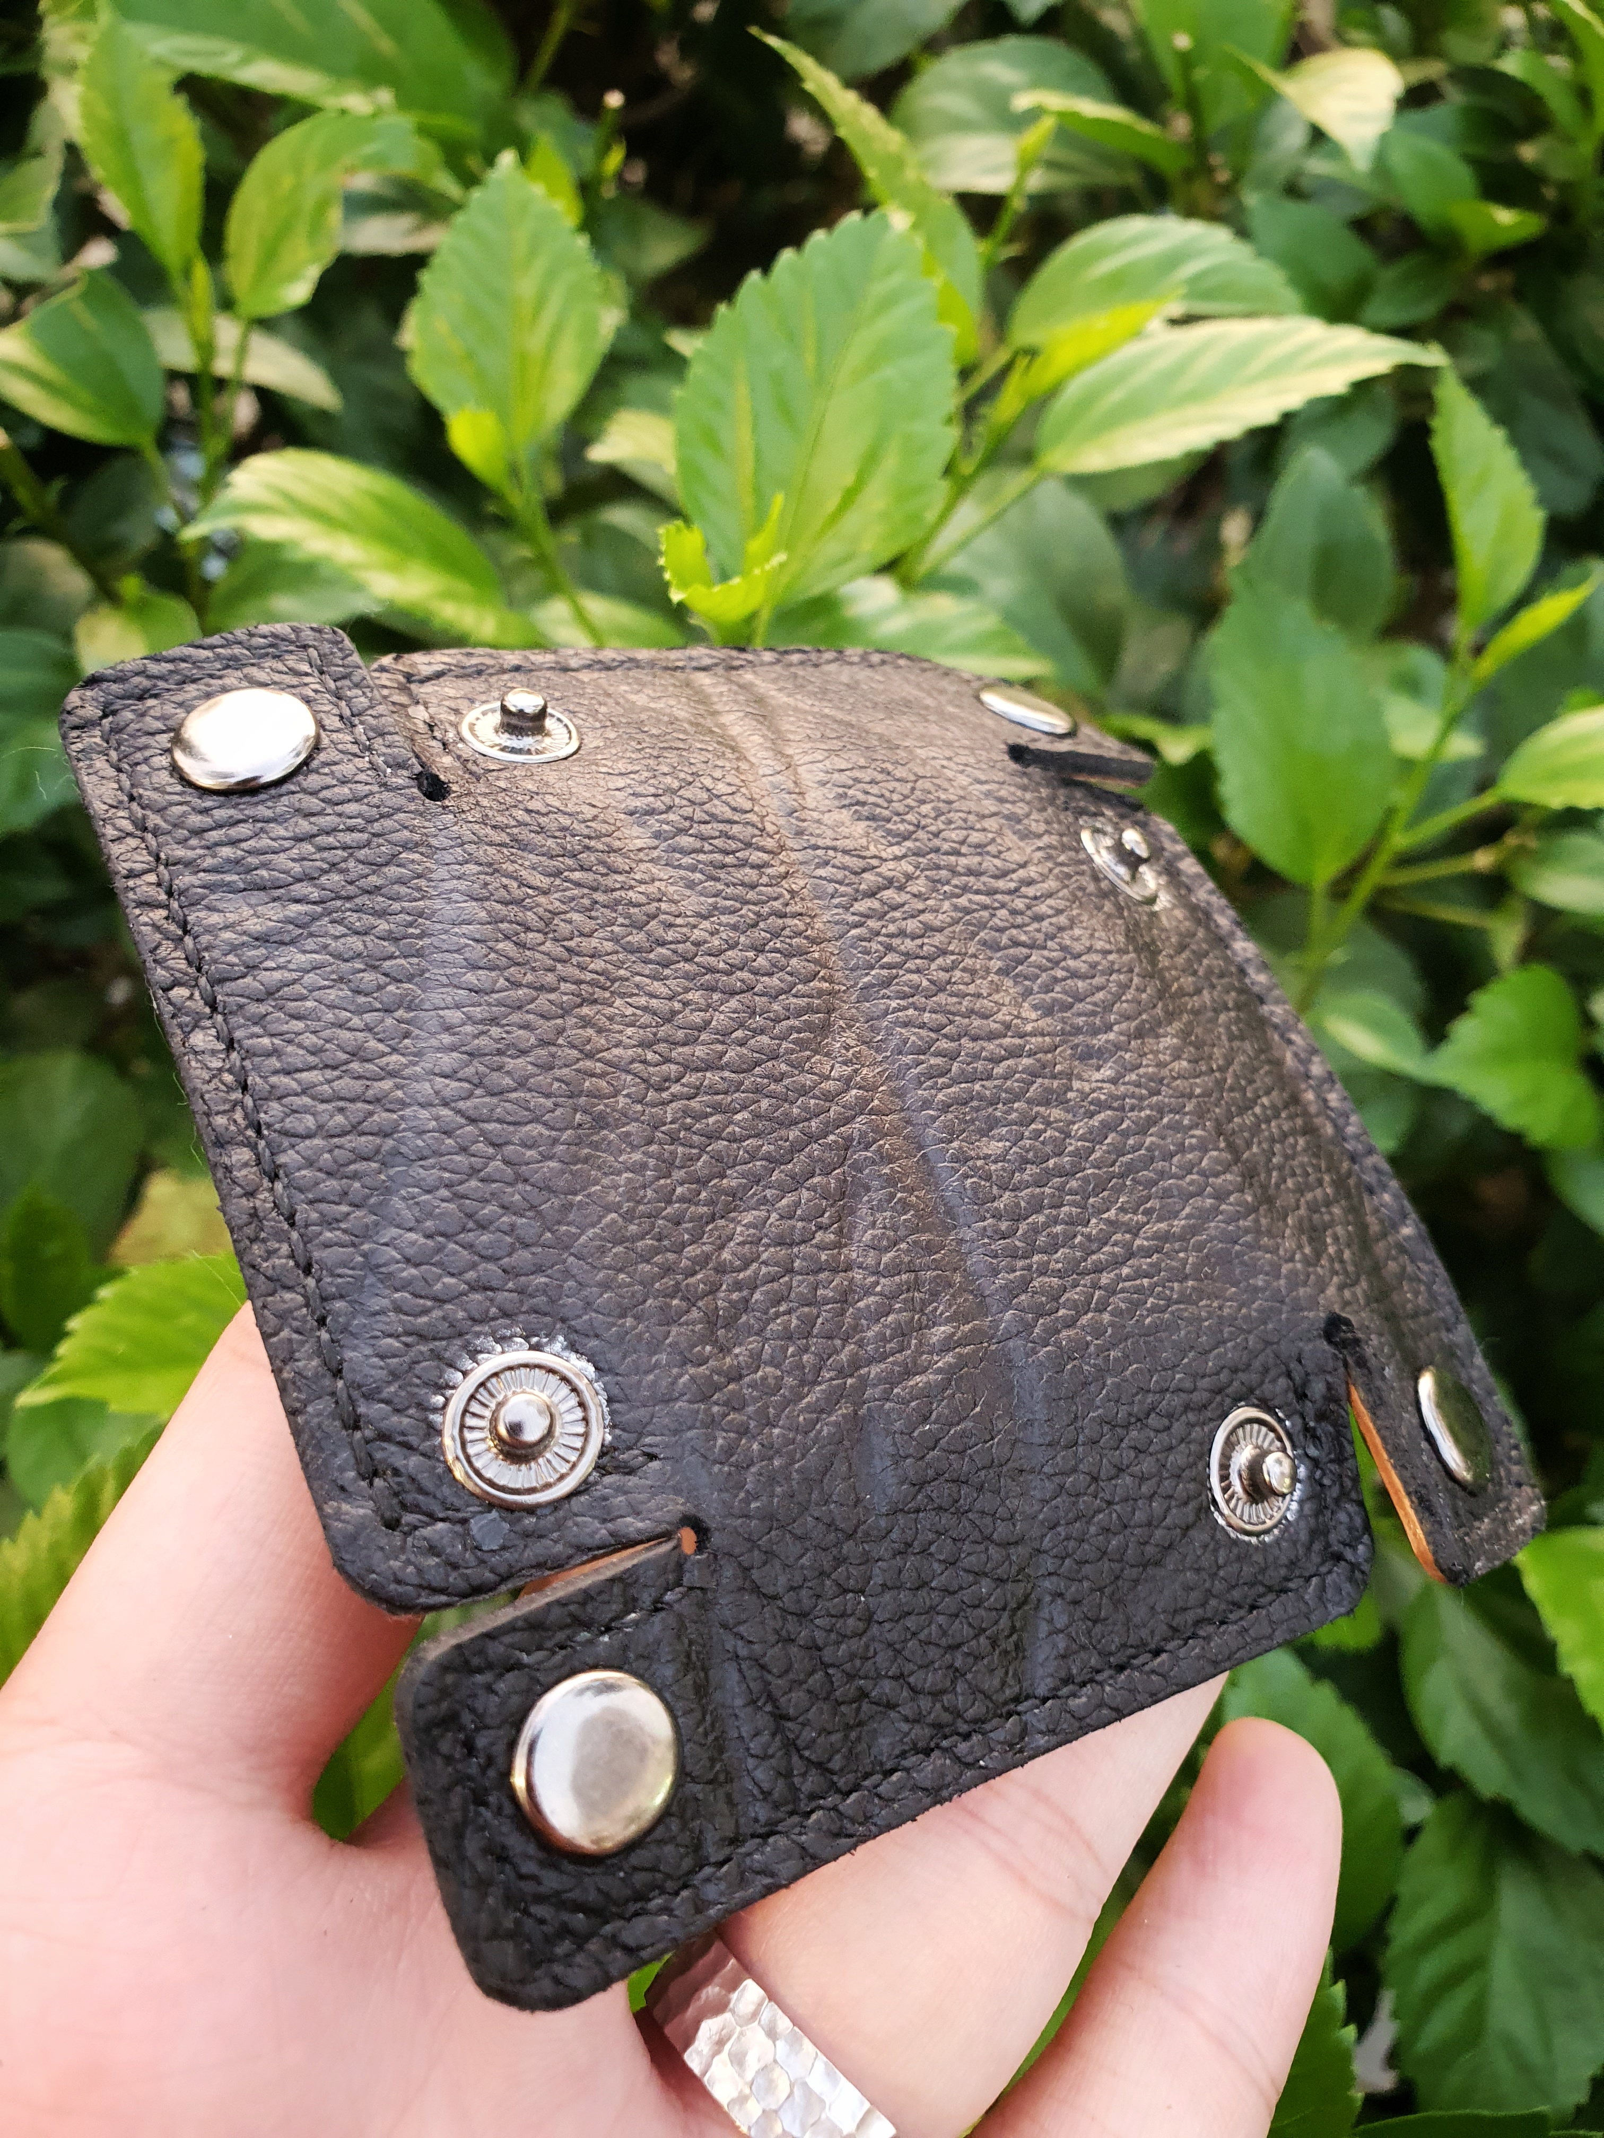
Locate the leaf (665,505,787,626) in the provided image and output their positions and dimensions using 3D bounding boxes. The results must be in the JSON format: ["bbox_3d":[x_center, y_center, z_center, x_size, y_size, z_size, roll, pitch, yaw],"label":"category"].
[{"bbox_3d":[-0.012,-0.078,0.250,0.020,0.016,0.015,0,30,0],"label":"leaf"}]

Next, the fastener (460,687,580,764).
[{"bbox_3d":[-0.029,-0.036,0.165,0.012,0.004,0.012,7,44,-7],"label":"fastener"}]

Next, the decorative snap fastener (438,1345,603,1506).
[{"bbox_3d":[-0.021,0.027,0.121,0.012,0.004,0.012,5,68,-12],"label":"decorative snap fastener"}]

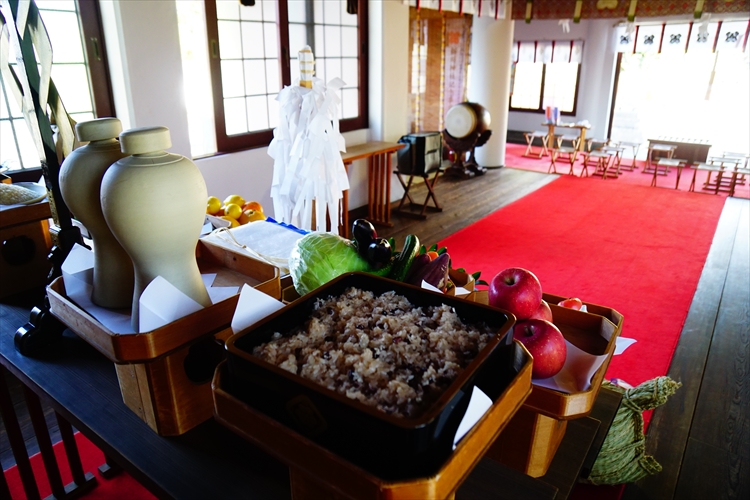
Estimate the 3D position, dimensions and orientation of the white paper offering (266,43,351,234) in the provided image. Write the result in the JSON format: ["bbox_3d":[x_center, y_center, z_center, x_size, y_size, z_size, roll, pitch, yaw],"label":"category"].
[{"bbox_3d":[-0.242,-0.287,1.850,0.270,0.840,0.270,0,21,0],"label":"white paper offering"}]

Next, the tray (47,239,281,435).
[{"bbox_3d":[-0.359,0.163,0.917,0.306,0.243,0.306,16,27,36],"label":"tray"}]

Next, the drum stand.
[{"bbox_3d":[1.362,-1.461,7.461,0.600,0.640,0.540,15,26,34],"label":"drum stand"}]

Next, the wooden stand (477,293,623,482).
[{"bbox_3d":[0.283,0.275,1.007,0.300,0.246,0.300,14,25,31],"label":"wooden stand"}]

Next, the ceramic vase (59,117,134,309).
[{"bbox_3d":[-0.437,-0.064,0.848,0.148,0.298,0.148,15,26,34],"label":"ceramic vase"}]

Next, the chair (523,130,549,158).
[{"bbox_3d":[3.145,-2.025,9.723,0.410,0.430,0.420,15,26,34],"label":"chair"}]

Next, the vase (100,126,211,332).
[{"bbox_3d":[-0.330,-0.036,0.776,0.149,0.298,0.149,15,26,34],"label":"vase"}]

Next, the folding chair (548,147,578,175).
[{"bbox_3d":[3.103,-1.407,8.131,0.410,0.430,0.420,15,26,34],"label":"folding chair"}]

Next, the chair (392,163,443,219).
[{"bbox_3d":[0.481,-0.649,5.601,0.460,0.475,0.420,15,26,34],"label":"chair"}]

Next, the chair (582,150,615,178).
[{"bbox_3d":[3.501,-1.285,7.818,0.410,0.430,0.420,15,26,34],"label":"chair"}]

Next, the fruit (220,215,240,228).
[{"bbox_3d":[-0.562,-0.098,1.930,0.087,0.080,0.087,15,26,34],"label":"fruit"}]

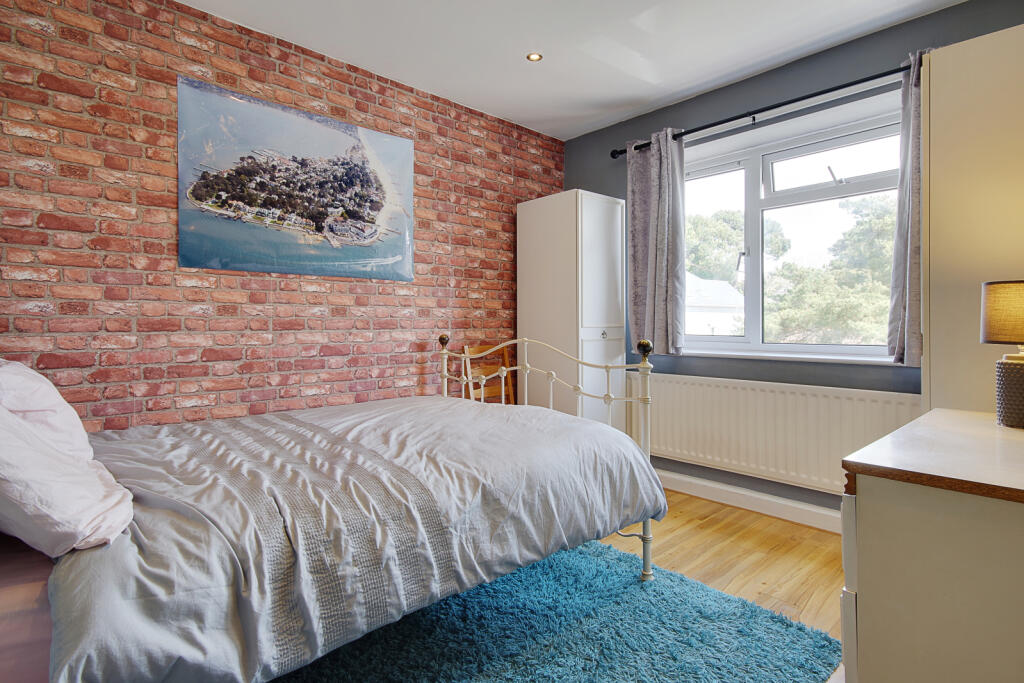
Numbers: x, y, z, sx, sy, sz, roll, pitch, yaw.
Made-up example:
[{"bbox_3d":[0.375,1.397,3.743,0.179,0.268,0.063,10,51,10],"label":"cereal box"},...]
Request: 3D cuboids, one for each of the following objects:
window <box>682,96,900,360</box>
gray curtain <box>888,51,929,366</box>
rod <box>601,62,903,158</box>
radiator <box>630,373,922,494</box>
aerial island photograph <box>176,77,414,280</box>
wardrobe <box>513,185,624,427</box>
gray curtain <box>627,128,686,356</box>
[{"bbox_3d":[1.545,-0.534,2.953,0.111,1.262,1.404,-2,2,-42],"label":"window"},{"bbox_3d":[1.762,-0.569,2.213,0.121,1.346,0.202,-2,2,-42],"label":"gray curtain"},{"bbox_3d":[1.253,-1.218,2.765,0.081,0.056,1.747,-2,2,-42],"label":"rod"},{"bbox_3d":[1.301,0.477,2.812,0.086,0.523,1.571,-2,2,-42],"label":"radiator"},{"bbox_3d":[-0.985,-0.739,2.565,1.156,0.813,0.030,-2,2,-42],"label":"aerial island photograph"},{"bbox_3d":[0.404,-0.001,3.493,0.460,1.876,0.540,-2,2,-42],"label":"wardrobe"},{"bbox_3d":[0.880,-0.591,3.178,0.121,1.348,0.424,-2,2,-42],"label":"gray curtain"}]

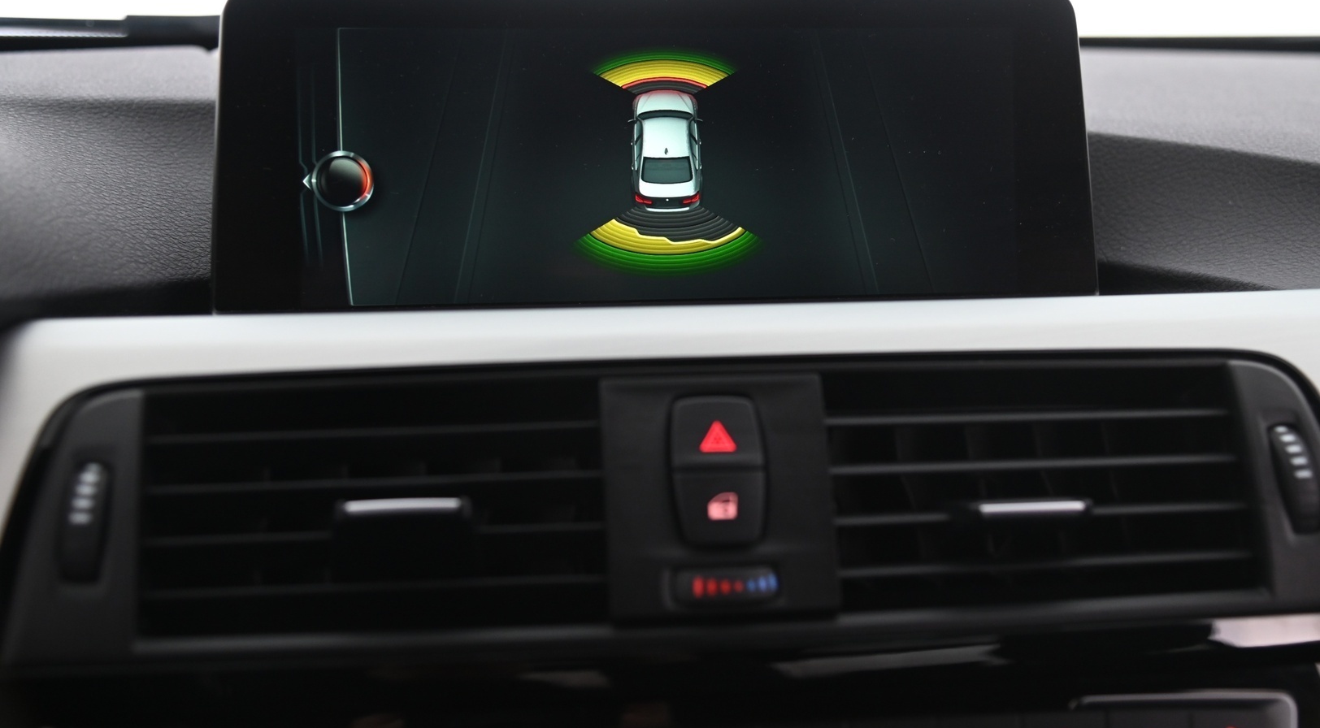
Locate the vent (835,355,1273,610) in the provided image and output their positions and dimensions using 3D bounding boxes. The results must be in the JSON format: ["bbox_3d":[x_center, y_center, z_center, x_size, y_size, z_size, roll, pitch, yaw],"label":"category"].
[{"bbox_3d":[0.103,0.037,0.493,0.117,0.067,0.032,-1,-18,-7],"label":"vent"}]

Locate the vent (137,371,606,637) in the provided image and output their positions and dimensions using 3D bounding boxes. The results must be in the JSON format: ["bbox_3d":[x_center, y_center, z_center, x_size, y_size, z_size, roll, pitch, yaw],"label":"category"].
[{"bbox_3d":[-0.075,0.041,0.470,0.119,0.066,0.032,-1,-18,-7],"label":"vent"}]

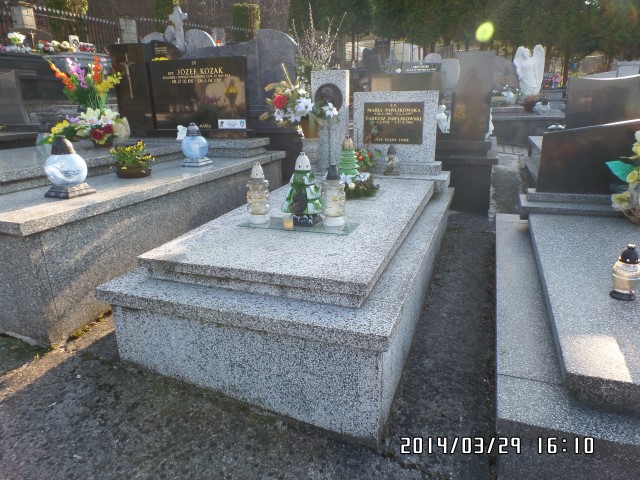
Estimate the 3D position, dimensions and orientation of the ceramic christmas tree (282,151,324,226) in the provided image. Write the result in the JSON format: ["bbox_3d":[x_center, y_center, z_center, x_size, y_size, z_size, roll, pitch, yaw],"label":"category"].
[{"bbox_3d":[-0.075,-0.226,1.855,0.170,0.303,0.155,5,20,21],"label":"ceramic christmas tree"}]

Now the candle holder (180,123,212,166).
[{"bbox_3d":[-0.733,-0.565,2.490,0.152,0.241,0.152,5,20,21],"label":"candle holder"}]

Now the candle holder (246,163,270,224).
[{"bbox_3d":[-0.312,-0.231,2.073,0.112,0.288,0.112,-2,19,1],"label":"candle holder"}]

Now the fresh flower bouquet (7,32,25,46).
[{"bbox_3d":[-4.440,-2.916,6.200,0.270,0.220,0.250,5,20,21],"label":"fresh flower bouquet"}]

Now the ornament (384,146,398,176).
[{"bbox_3d":[0.496,-0.555,2.964,0.091,0.210,0.091,5,20,21],"label":"ornament"}]

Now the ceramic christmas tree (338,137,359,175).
[{"bbox_3d":[0.170,-0.474,2.576,0.129,0.292,0.129,-2,18,1],"label":"ceramic christmas tree"}]

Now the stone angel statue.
[{"bbox_3d":[3.334,-2.711,6.800,0.512,0.848,0.340,5,20,21],"label":"stone angel statue"}]

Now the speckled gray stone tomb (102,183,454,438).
[{"bbox_3d":[0.060,0.033,2.254,1.060,0.453,1.999,5,20,21],"label":"speckled gray stone tomb"}]

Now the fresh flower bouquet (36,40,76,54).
[{"bbox_3d":[-4.160,-3.033,6.700,0.520,0.210,0.320,5,20,21],"label":"fresh flower bouquet"}]

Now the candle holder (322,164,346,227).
[{"bbox_3d":[0.068,-0.209,1.982,0.105,0.276,0.105,-2,19,1],"label":"candle holder"}]

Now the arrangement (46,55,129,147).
[{"bbox_3d":[-1.788,-1.075,3.278,0.494,0.644,0.391,5,20,21],"label":"arrangement"}]

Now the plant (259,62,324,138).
[{"bbox_3d":[-0.202,-0.900,2.786,0.370,0.445,0.310,5,20,21],"label":"plant"}]

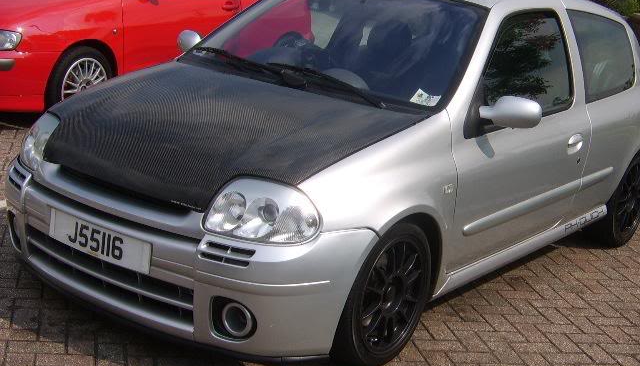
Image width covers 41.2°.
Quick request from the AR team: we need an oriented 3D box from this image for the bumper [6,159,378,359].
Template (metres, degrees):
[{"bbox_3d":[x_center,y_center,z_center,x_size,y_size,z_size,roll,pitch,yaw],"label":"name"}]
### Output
[{"bbox_3d":[-0.615,0.210,3.116,1.620,0.450,0.530,15,17,35],"label":"bumper"}]

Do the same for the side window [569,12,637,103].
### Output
[{"bbox_3d":[1.539,-0.680,4.573,0.080,0.450,0.870,-4,5,38],"label":"side window"}]

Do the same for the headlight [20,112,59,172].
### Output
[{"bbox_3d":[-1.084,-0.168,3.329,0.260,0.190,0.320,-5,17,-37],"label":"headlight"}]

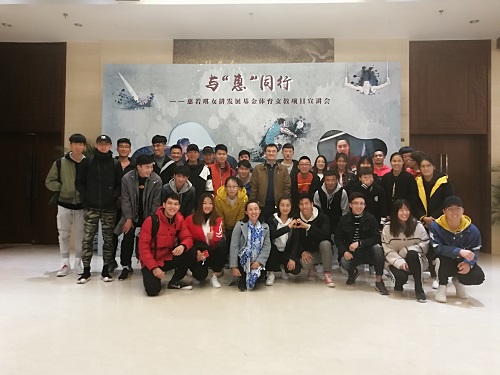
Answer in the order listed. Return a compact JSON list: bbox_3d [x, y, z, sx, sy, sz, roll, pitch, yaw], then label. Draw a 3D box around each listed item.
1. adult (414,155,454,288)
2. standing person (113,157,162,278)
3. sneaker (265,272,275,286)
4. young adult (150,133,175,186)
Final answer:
[{"bbox_3d":[2.224,0.405,4.696,0.500,1.560,0.450,0,-1,29],"label":"adult"},{"bbox_3d":[-1.367,0.349,4.780,0.580,1.490,0.600,1,0,-13],"label":"standing person"},{"bbox_3d":[0.227,1.049,4.480,0.105,0.115,0.265,0,0,8],"label":"sneaker"},{"bbox_3d":[-1.144,0.241,5.169,0.520,1.820,0.360,1,-1,-7],"label":"young adult"}]

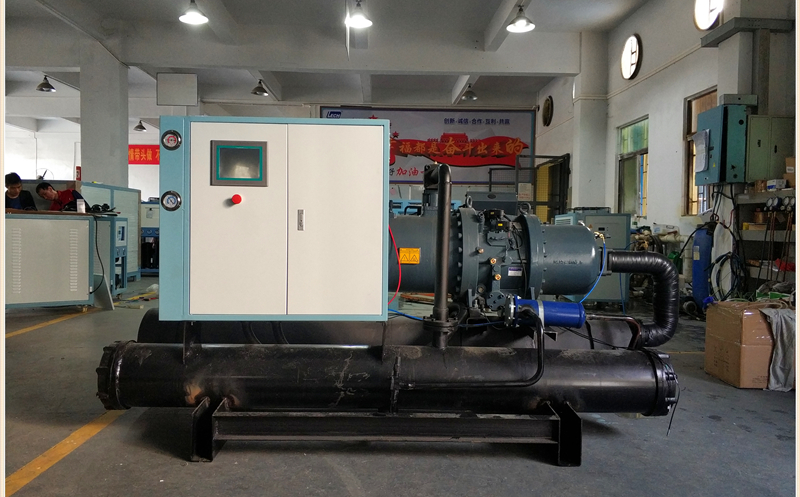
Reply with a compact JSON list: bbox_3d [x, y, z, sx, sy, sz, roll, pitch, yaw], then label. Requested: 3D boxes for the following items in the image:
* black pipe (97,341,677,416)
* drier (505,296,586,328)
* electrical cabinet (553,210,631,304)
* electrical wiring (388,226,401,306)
[{"bbox_3d":[-0.047,0.540,2.600,2.300,0.285,0.285,1,0,-1],"label":"black pipe"},{"bbox_3d":[0.635,0.279,2.720,0.350,0.140,0.140,1,2,0],"label":"drier"},{"bbox_3d":[2.410,0.100,7.850,0.640,1.090,0.920,1,2,0],"label":"electrical cabinet"},{"bbox_3d":[-0.025,0.073,2.650,0.060,0.350,0.070,1,2,0],"label":"electrical wiring"}]

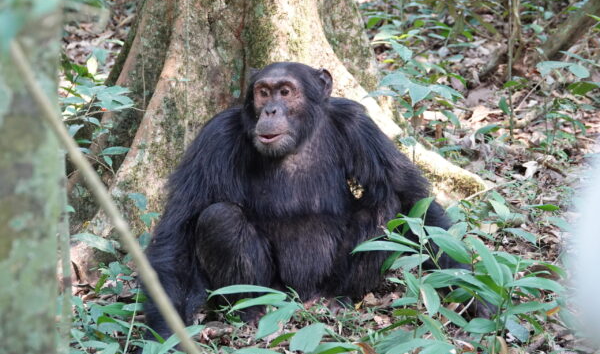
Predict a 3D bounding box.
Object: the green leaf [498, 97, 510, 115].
[{"bbox_3d":[0.842,-0.287,7.600,0.042,0.075,0.015,-33,15,0],"label":"green leaf"}]

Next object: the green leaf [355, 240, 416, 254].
[{"bbox_3d":[0.218,0.180,4.780,0.168,0.028,0.042,-4,27,-8],"label":"green leaf"}]

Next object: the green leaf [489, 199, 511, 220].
[{"bbox_3d":[0.658,0.111,6.100,0.040,0.097,0.020,-49,12,-16],"label":"green leaf"}]

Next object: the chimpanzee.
[{"bbox_3d":[0.030,0.040,4.983,0.920,0.710,0.660,0,10,0],"label":"chimpanzee"}]

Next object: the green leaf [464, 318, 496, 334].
[{"bbox_3d":[0.442,0.365,4.550,0.090,0.020,0.045,-10,38,-15],"label":"green leaf"}]

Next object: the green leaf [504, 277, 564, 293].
[{"bbox_3d":[0.592,0.273,4.650,0.150,0.028,0.045,6,27,10],"label":"green leaf"}]

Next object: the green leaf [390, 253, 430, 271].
[{"bbox_3d":[0.281,0.220,4.750,0.108,0.022,0.042,-17,35,-14],"label":"green leaf"}]

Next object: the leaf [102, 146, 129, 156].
[{"bbox_3d":[-0.561,-0.079,5.600,0.081,0.015,0.035,-11,47,-14],"label":"leaf"}]

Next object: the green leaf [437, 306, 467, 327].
[{"bbox_3d":[0.391,0.359,4.750,0.088,0.015,0.035,36,61,27],"label":"green leaf"}]

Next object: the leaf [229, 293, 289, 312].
[{"bbox_3d":[-0.106,0.332,4.850,0.154,0.025,0.045,-11,41,-15],"label":"leaf"}]

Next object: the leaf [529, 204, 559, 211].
[{"bbox_3d":[0.803,0.101,6.100,0.105,0.020,0.045,4,16,5],"label":"leaf"}]

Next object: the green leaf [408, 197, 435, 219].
[{"bbox_3d":[0.315,0.082,4.800,0.090,0.020,0.038,-39,40,-15],"label":"green leaf"}]

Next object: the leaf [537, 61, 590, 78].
[{"bbox_3d":[1.083,-0.438,7.600,0.212,0.040,0.100,2,39,-8],"label":"leaf"}]

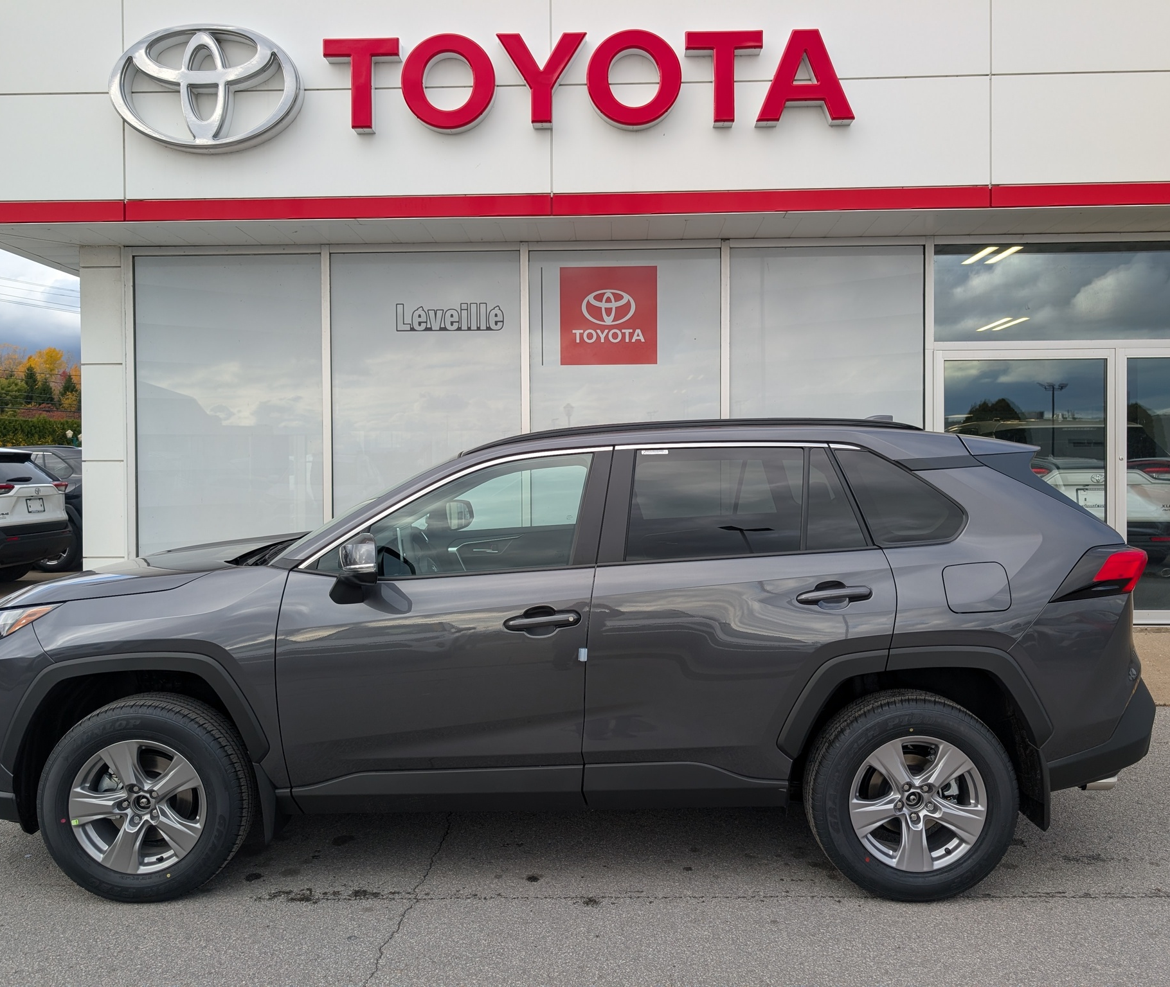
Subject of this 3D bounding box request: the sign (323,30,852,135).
[{"bbox_3d":[0.019,-3.439,7.642,4.405,0.800,0.140,0,0,2],"label":"sign"}]

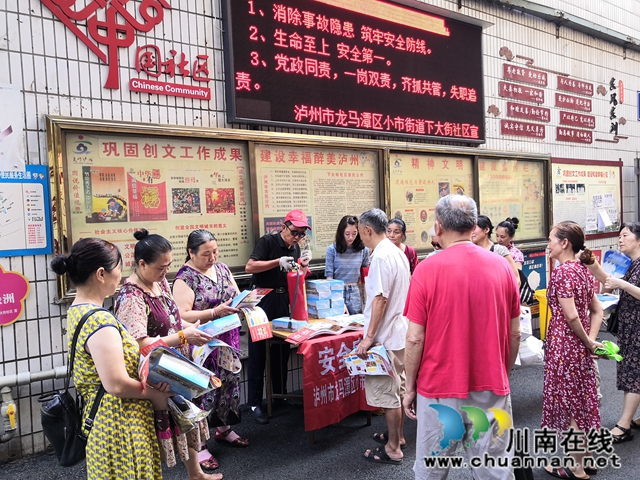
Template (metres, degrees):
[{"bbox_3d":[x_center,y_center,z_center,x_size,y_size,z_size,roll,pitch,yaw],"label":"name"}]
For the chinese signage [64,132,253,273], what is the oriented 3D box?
[{"bbox_3d":[-1.227,-0.280,4.067,1.474,1.095,0.030,-4,2,-35],"label":"chinese signage"}]

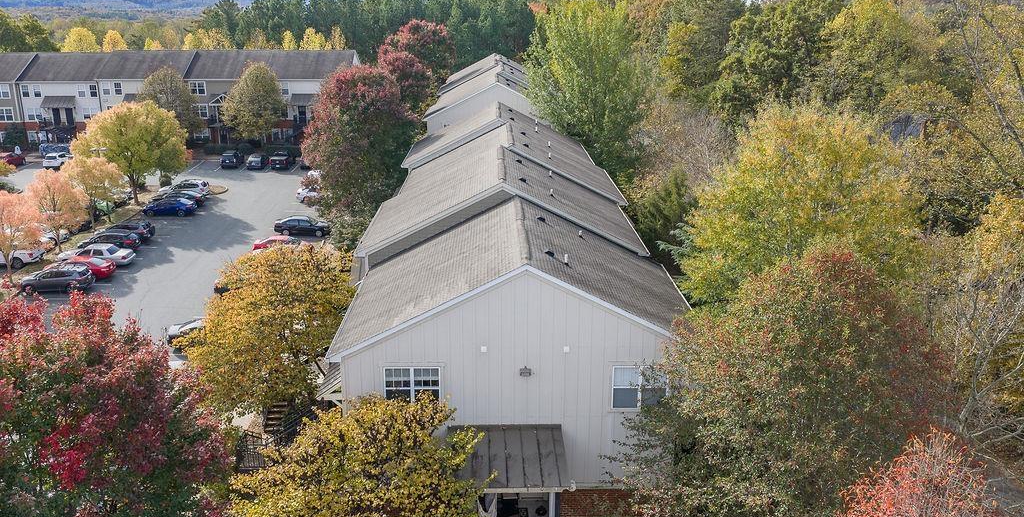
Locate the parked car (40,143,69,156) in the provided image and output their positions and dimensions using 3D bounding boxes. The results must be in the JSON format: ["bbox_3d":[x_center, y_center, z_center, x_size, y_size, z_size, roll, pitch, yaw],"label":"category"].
[{"bbox_3d":[-53.600,-12.777,93.635,1.850,1.650,4.500,2,17,8],"label":"parked car"}]

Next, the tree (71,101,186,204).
[{"bbox_3d":[-33.443,-9.119,70.149,9.400,8.950,9.400,0,17,0],"label":"tree"}]

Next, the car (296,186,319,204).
[{"bbox_3d":[-17.200,-6.033,72.798,4.650,1.460,1.800,2,17,6],"label":"car"}]

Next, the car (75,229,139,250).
[{"bbox_3d":[-30.525,-1.163,60.337,4.450,1.480,1.800,-1,17,-5],"label":"car"}]

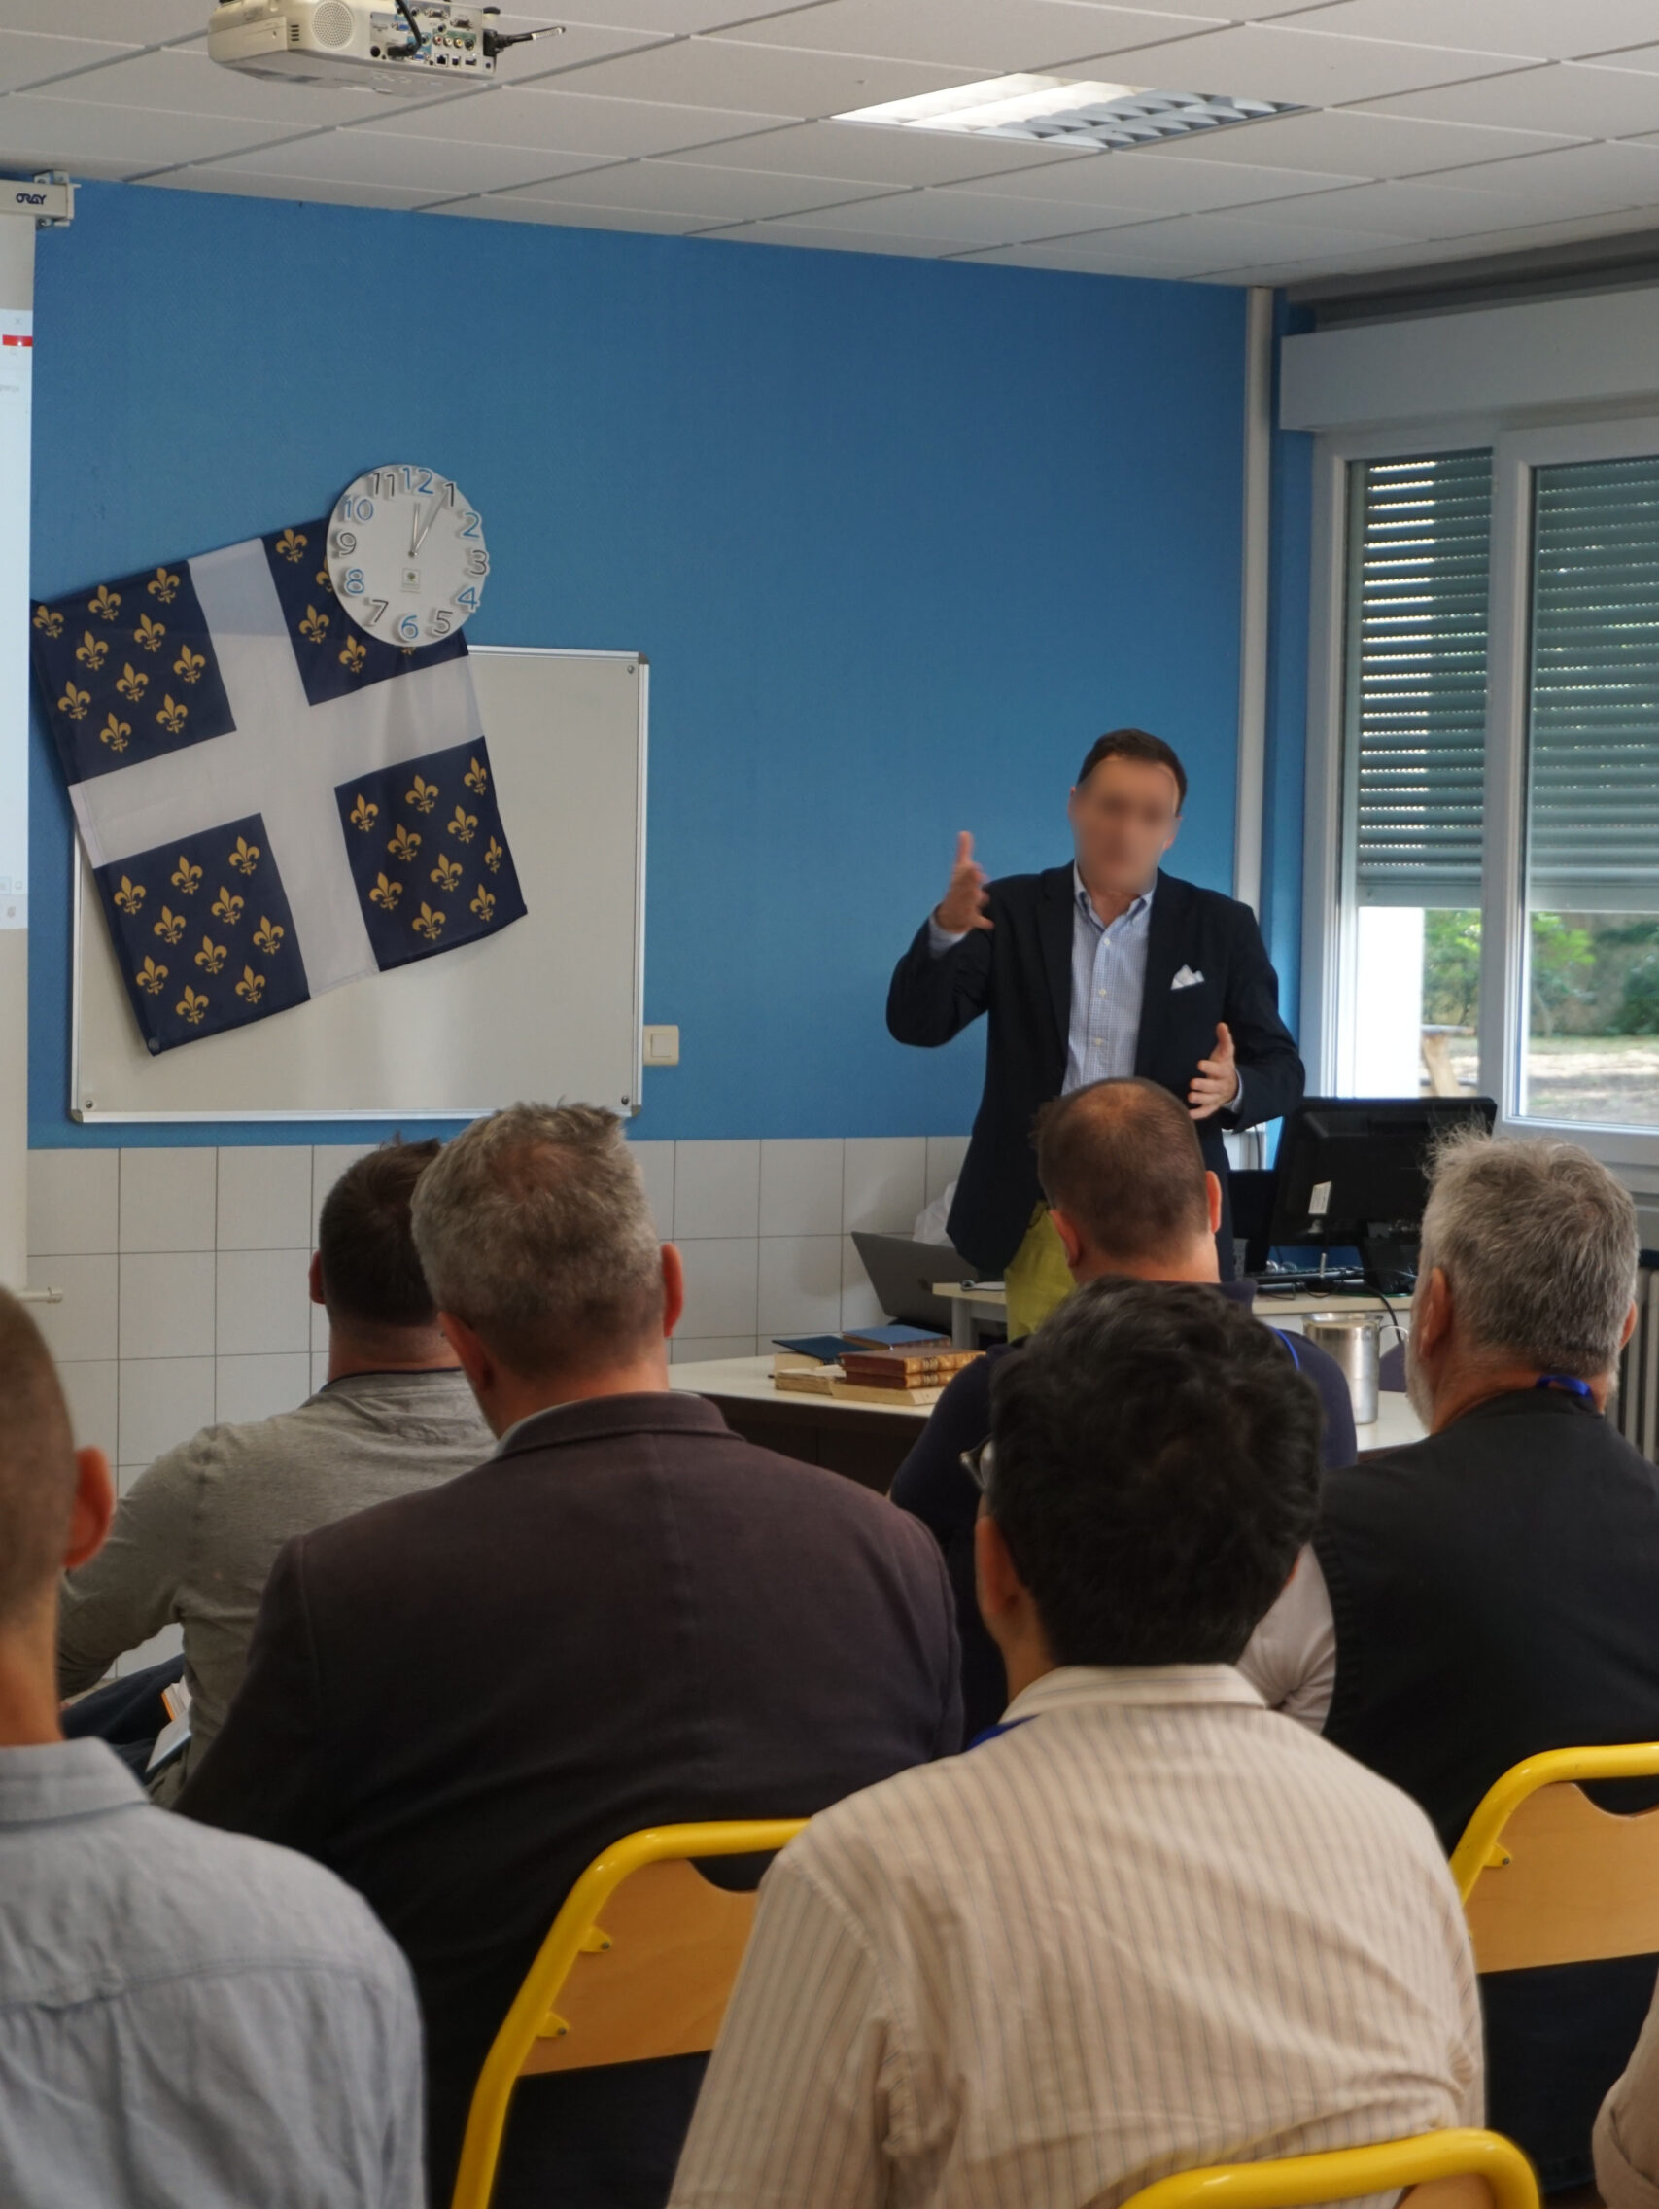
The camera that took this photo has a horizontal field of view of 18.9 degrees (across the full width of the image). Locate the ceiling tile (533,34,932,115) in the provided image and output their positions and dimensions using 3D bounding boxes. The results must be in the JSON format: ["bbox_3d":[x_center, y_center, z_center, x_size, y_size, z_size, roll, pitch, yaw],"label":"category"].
[{"bbox_3d":[-0.116,-1.643,7.936,0.597,0.020,0.597,-1,3,-32],"label":"ceiling tile"}]

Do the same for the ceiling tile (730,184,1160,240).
[{"bbox_3d":[0.274,-1.718,9.586,0.597,0.020,0.597,-1,3,-32],"label":"ceiling tile"}]

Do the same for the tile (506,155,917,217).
[{"bbox_3d":[-0.236,-1.710,9.271,0.597,0.020,0.597,-1,3,-32],"label":"tile"}]

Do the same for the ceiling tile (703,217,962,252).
[{"bbox_3d":[0.042,-1.740,9.960,0.597,0.020,0.280,-1,3,-32],"label":"ceiling tile"}]

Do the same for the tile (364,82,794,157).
[{"bbox_3d":[-0.441,-1.667,8.420,0.595,0.020,0.595,-1,3,-32],"label":"tile"}]

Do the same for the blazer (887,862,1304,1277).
[{"bbox_3d":[0.465,-0.063,8.700,0.710,0.730,0.420,1,3,7],"label":"blazer"}]

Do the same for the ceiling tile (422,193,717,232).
[{"bbox_3d":[-0.468,-1.732,9.645,0.597,0.020,0.280,-1,3,-32],"label":"ceiling tile"}]

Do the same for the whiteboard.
[{"bbox_3d":[-0.887,-0.428,9.575,1.210,0.910,0.025,-1,3,-32],"label":"whiteboard"}]

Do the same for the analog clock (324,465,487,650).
[{"bbox_3d":[-0.810,-1.051,9.560,0.350,0.350,0.045,-1,3,-32],"label":"analog clock"}]

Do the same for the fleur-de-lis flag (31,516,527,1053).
[{"bbox_3d":[-1.021,-0.648,9.458,0.830,0.860,0.050,-21,14,-29],"label":"fleur-de-lis flag"}]

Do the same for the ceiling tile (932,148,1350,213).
[{"bbox_3d":[0.586,-1.682,9.047,0.595,0.020,0.595,-1,3,-32],"label":"ceiling tile"}]

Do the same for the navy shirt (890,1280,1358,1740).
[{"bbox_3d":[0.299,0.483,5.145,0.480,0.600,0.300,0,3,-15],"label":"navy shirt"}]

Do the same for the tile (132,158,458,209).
[{"bbox_3d":[-0.985,-1.718,9.293,0.595,0.020,0.270,-1,3,-32],"label":"tile"}]

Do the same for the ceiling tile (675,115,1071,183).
[{"bbox_3d":[0.070,-1.674,8.733,0.595,0.020,0.595,-1,3,-32],"label":"ceiling tile"}]

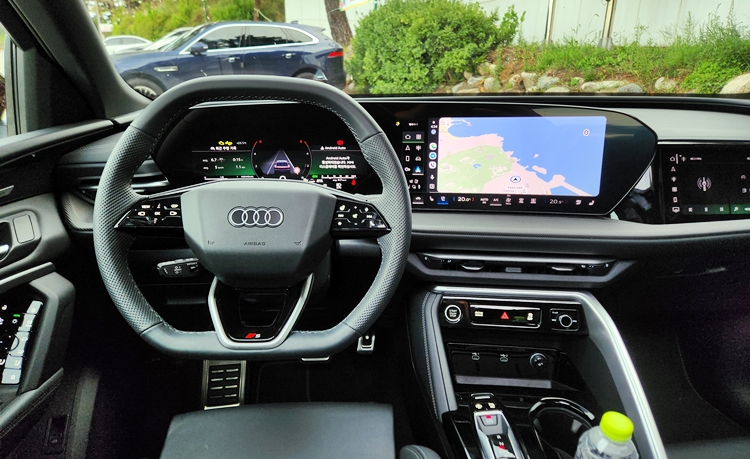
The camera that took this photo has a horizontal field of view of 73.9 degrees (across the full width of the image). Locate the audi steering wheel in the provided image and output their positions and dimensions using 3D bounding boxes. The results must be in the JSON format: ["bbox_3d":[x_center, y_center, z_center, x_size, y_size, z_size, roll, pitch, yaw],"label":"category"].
[{"bbox_3d":[-0.144,-0.013,0.598,0.370,0.335,0.090,0,-6,1],"label":"audi steering wheel"}]

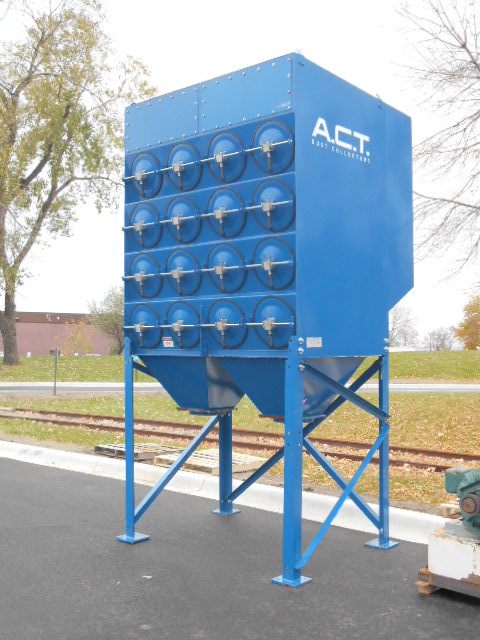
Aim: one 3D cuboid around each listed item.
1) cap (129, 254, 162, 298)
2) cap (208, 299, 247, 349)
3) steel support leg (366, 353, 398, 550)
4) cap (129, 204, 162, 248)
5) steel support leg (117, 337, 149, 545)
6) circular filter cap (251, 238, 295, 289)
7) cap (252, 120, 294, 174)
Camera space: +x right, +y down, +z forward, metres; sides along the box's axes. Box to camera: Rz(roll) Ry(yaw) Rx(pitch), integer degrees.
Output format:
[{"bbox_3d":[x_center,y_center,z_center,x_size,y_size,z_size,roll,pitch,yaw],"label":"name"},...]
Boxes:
[{"bbox_3d":[-0.898,-0.406,6.992,0.432,0.432,0.100,-2,-3,41],"label":"cap"},{"bbox_3d":[-0.139,0.040,6.326,0.432,0.432,0.100,-2,-3,41],"label":"cap"},{"bbox_3d":[1.284,1.134,6.883,0.215,1.800,0.215,-2,-3,41],"label":"steel support leg"},{"bbox_3d":[-0.823,-0.808,6.506,0.399,0.399,0.090,-2,-2,40],"label":"cap"},{"bbox_3d":[-0.936,1.030,6.652,0.195,1.754,0.195,-2,-2,40],"label":"steel support leg"},{"bbox_3d":[0.233,-0.413,5.607,0.399,0.399,0.090,-2,-2,40],"label":"circular filter cap"},{"bbox_3d":[0.239,-1.377,6.048,0.432,0.432,0.100,-2,-3,41],"label":"cap"}]

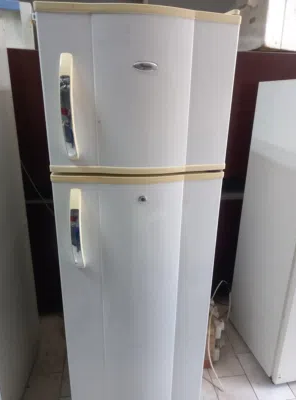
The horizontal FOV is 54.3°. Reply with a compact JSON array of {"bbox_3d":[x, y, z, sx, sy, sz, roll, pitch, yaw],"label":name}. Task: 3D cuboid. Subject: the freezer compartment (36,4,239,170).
[{"bbox_3d":[-0.053,-0.400,1.134,0.595,0.471,0.580,-2,19,-8],"label":"freezer compartment"}]

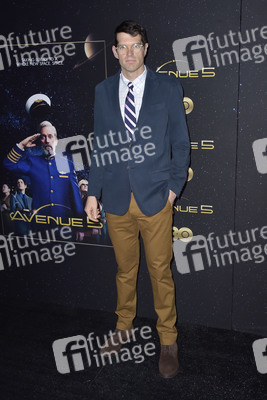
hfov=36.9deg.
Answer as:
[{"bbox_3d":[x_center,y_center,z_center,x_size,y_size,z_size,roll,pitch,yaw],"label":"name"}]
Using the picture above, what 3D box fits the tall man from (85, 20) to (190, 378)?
[{"bbox_3d":[0.029,0.013,2.264,0.570,1.900,0.380,3,13,20],"label":"tall man"}]

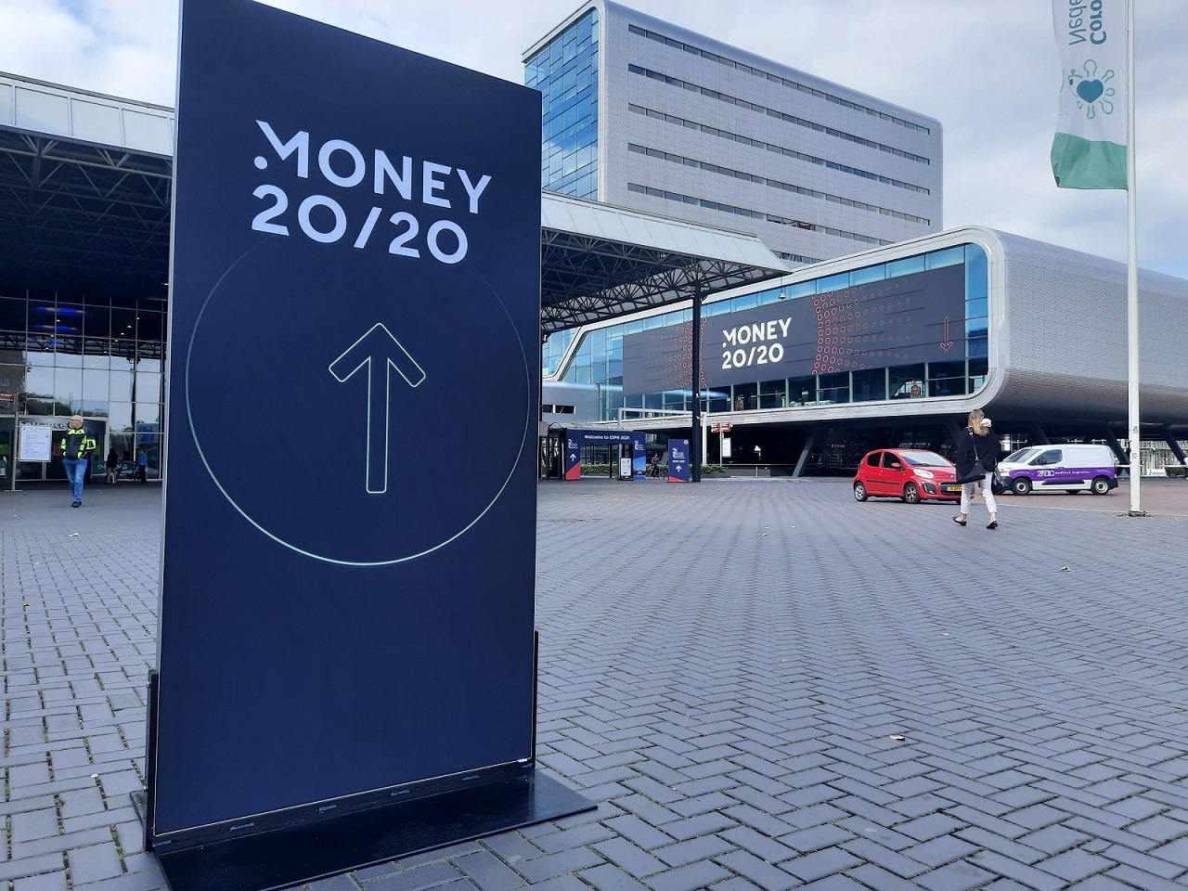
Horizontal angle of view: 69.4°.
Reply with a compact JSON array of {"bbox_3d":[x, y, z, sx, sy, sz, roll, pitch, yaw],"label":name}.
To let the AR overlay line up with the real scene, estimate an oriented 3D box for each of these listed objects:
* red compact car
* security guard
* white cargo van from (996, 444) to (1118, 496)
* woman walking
[{"bbox_3d":[8.800,0.836,23.550,1.650,1.470,3.440,1,-1,-17],"label":"red compact car"},{"bbox_3d":[-10.220,0.309,17.000,0.640,1.800,0.450,1,-1,-10],"label":"security guard"},{"bbox_3d":[16.330,0.865,31.000,4.420,1.830,1.880,0,-1,-1],"label":"white cargo van"},{"bbox_3d":[5.660,0.342,12.650,0.560,1.740,0.600,1,-1,-16],"label":"woman walking"}]

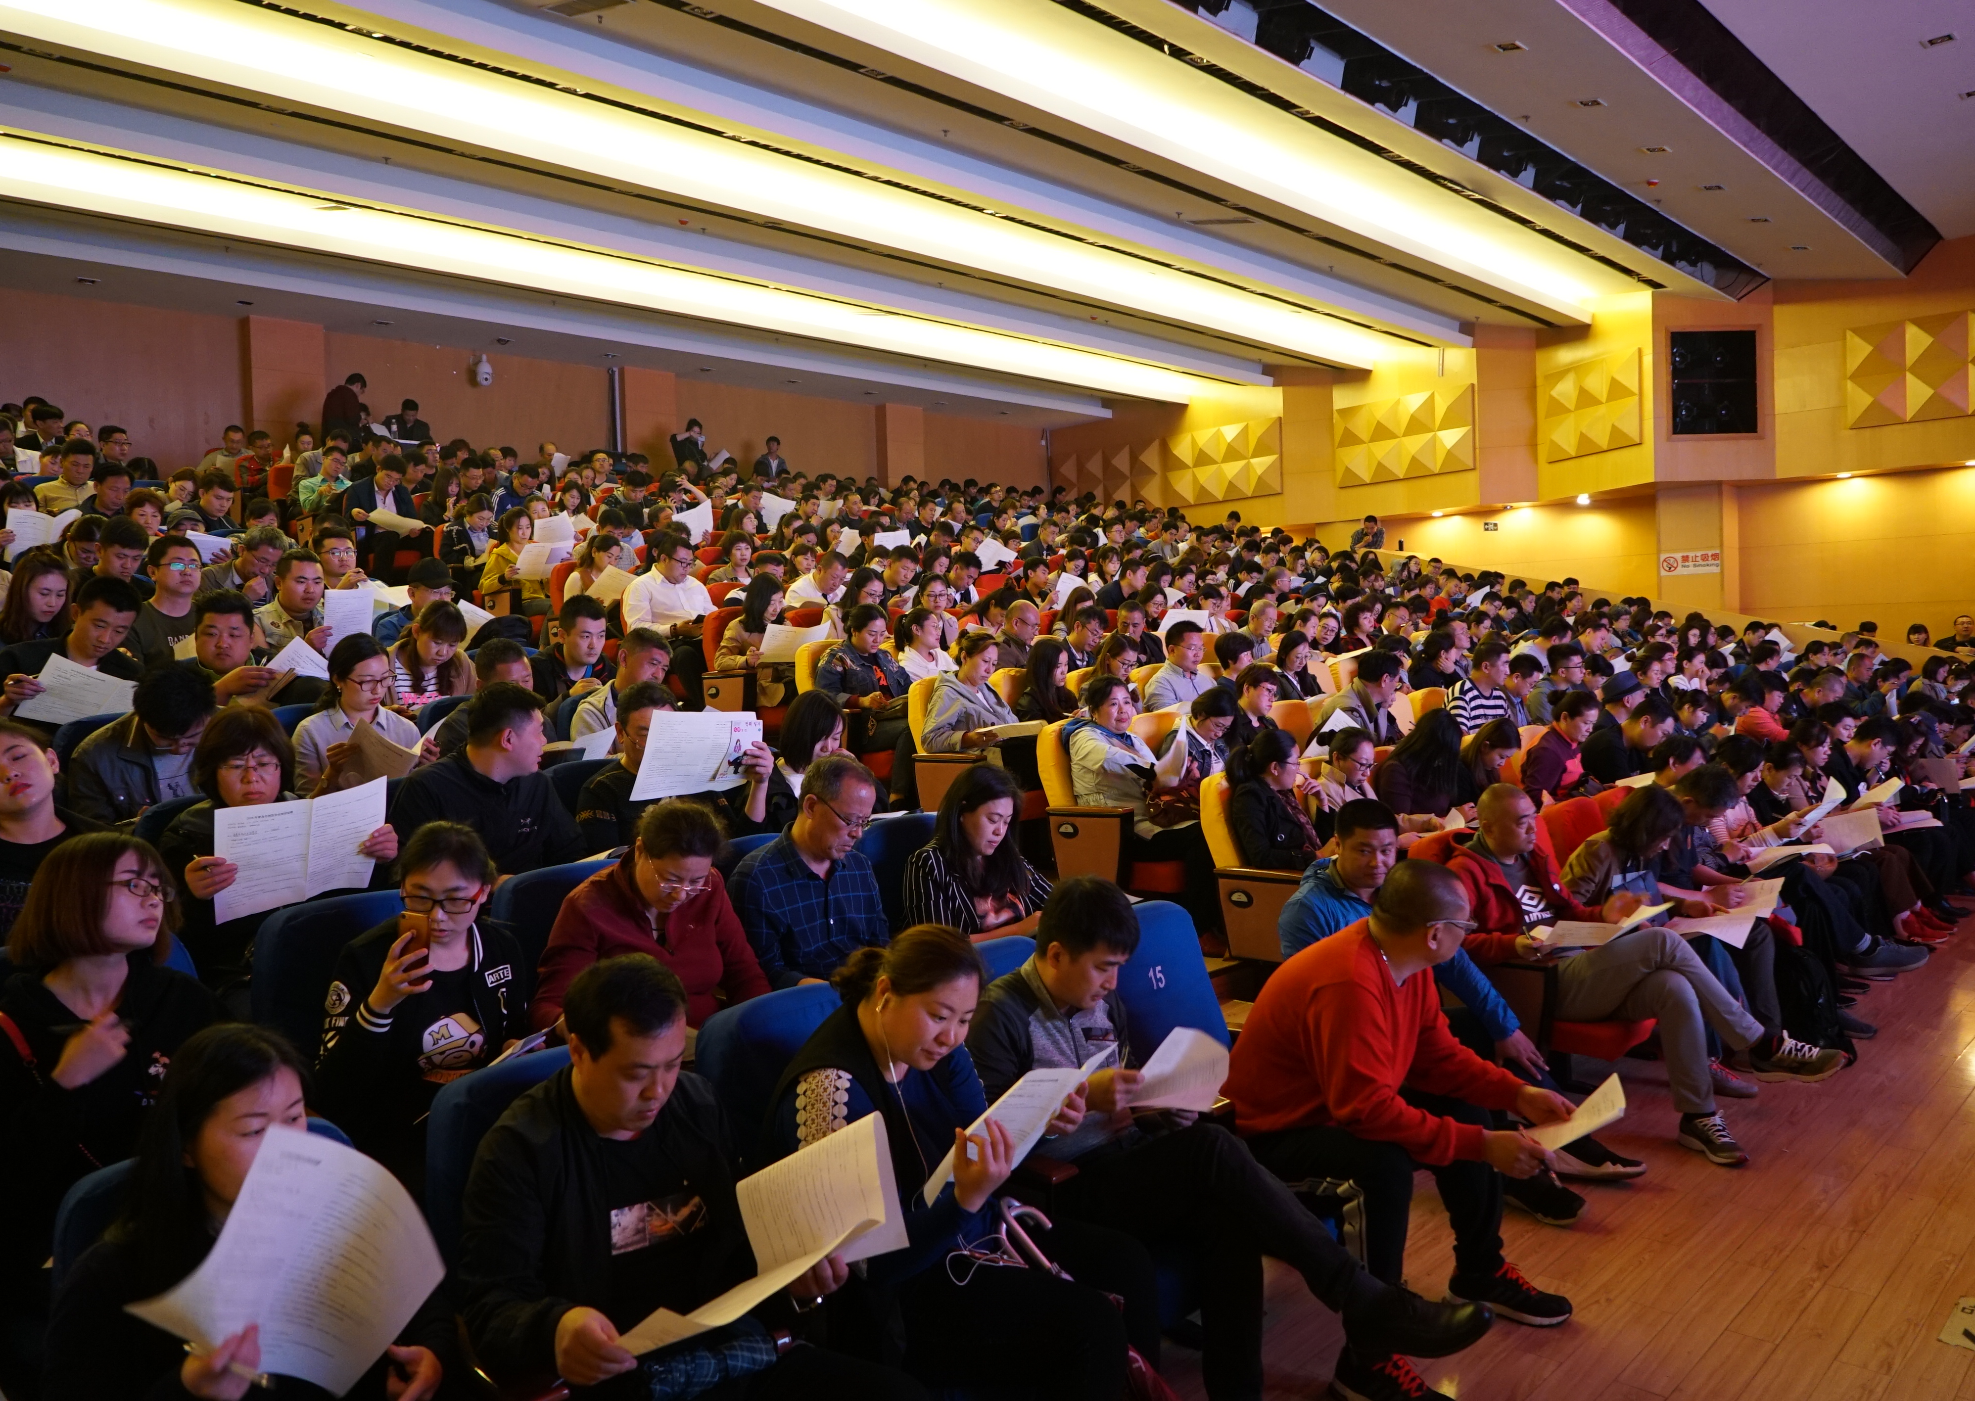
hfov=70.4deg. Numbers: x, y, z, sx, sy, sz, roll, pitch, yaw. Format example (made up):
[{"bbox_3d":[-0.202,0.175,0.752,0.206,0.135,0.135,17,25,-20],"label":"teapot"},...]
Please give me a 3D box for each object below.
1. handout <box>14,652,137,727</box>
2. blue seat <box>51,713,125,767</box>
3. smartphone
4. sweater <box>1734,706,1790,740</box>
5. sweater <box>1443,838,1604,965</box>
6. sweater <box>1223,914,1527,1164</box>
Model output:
[{"bbox_3d":[-3.020,0.011,4.761,0.420,0.290,0.030,28,20,-29],"label":"handout"},{"bbox_3d":[-2.353,0.541,4.002,0.620,0.960,0.520,0,3,45],"label":"blue seat"},{"bbox_3d":[-0.973,0.421,2.380,0.067,0.138,0.009,-2,15,-9],"label":"smartphone"},{"bbox_3d":[5.700,0.268,10.255,0.420,0.520,0.480,0,3,44],"label":"sweater"},{"bbox_3d":[1.959,0.761,5.122,0.500,0.560,0.430,-3,3,-34],"label":"sweater"},{"bbox_3d":[0.839,0.732,3.080,0.580,0.510,0.480,-1,3,33],"label":"sweater"}]

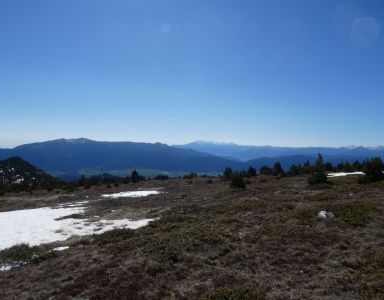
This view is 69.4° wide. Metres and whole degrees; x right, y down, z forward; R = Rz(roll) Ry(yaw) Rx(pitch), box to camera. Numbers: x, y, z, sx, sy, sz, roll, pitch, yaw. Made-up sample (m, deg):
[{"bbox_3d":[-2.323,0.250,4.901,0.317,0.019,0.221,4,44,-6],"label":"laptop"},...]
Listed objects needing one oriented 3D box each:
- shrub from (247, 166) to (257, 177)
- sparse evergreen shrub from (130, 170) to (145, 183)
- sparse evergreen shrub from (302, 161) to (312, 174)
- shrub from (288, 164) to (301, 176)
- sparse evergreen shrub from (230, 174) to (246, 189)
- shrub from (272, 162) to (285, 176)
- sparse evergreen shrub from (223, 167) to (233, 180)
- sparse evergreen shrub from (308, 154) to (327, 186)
[{"bbox_3d":[7.406,2.667,34.000,1.080,1.290,1.030,0,0,0],"label":"shrub"},{"bbox_3d":[-7.108,3.440,36.000,1.620,1.560,1.540,0,0,0],"label":"sparse evergreen shrub"},{"bbox_3d":[16.661,2.560,40.000,1.300,1.950,1.230,0,0,0],"label":"sparse evergreen shrub"},{"bbox_3d":[13.242,2.661,36.000,1.430,1.560,1.360,0,0,0],"label":"shrub"},{"bbox_3d":[3.179,2.175,19.000,1.040,0.920,0.990,0,0,0],"label":"sparse evergreen shrub"},{"bbox_3d":[11.262,2.519,36.000,1.360,1.790,1.290,0,0,0],"label":"shrub"},{"bbox_3d":[3.660,2.398,28.000,0.960,1.260,0.910,0,0,0],"label":"sparse evergreen shrub"},{"bbox_3d":[10.016,1.527,22.000,1.550,2.420,1.470,0,0,0],"label":"sparse evergreen shrub"}]

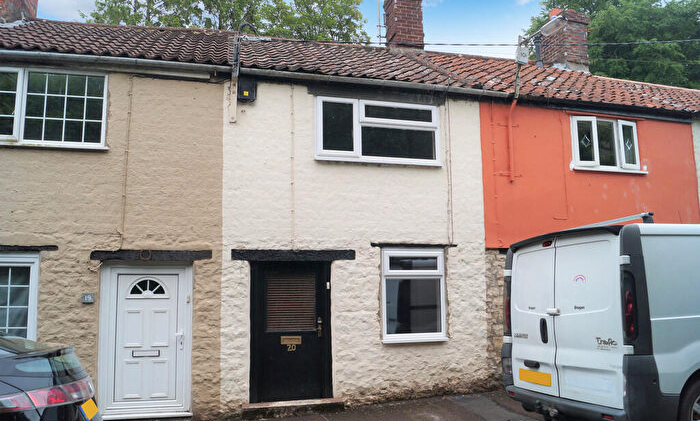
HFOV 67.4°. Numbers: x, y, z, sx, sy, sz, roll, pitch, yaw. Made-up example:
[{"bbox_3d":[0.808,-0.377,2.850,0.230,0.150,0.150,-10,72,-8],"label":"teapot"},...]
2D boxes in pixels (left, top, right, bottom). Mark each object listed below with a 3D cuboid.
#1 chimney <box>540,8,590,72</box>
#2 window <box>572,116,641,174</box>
[{"bbox_3d":[4.927,-3.784,12.072,0.670,1.510,0.850,2,-7,-18],"label":"chimney"},{"bbox_3d":[4.108,-1.042,8.351,1.380,0.850,0.150,2,-7,-18],"label":"window"}]

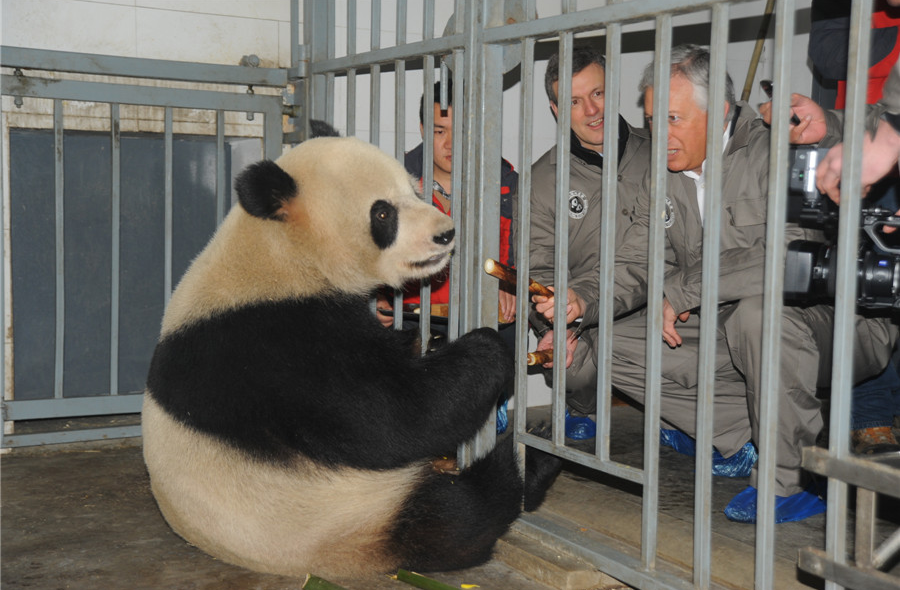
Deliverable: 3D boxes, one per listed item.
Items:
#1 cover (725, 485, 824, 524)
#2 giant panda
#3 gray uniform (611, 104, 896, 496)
[{"bbox_3d":[0.683,0.413,2.566,0.275,0.090,0.120,-1,6,-29],"label":"cover"},{"bbox_3d":[-0.201,0.067,2.515,0.870,0.830,0.670,1,5,-5],"label":"giant panda"},{"bbox_3d":[0.679,0.014,2.713,0.630,0.790,0.530,-3,6,-38],"label":"gray uniform"}]

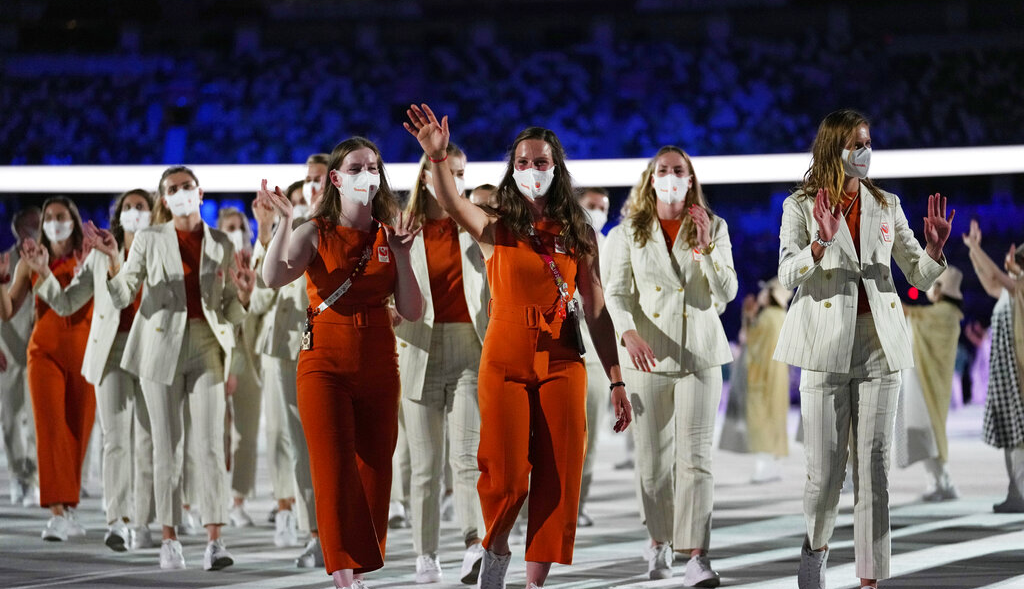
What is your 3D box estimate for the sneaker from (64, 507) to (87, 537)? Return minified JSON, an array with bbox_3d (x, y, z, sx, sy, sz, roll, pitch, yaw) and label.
[{"bbox_3d":[-2.303,1.203,18.600,0.105,0.115,0.280,0,7,-20],"label":"sneaker"}]

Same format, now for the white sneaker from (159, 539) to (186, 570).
[{"bbox_3d":[-1.495,1.151,15.600,0.105,0.117,0.280,0,-1,-2],"label":"white sneaker"}]

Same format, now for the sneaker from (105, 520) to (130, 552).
[{"bbox_3d":[-1.929,1.169,17.250,0.105,0.120,0.280,0,-17,6],"label":"sneaker"}]

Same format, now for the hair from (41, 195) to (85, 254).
[{"bbox_3d":[-2.300,-0.353,18.050,0.225,0.310,0.230,0,-1,-1],"label":"hair"}]

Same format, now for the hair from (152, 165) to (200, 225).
[{"bbox_3d":[-1.503,-0.443,15.800,0.200,0.260,0.240,0,-1,-8],"label":"hair"}]

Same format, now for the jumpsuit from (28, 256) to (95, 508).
[{"bbox_3d":[-2.299,0.444,18.000,0.370,1.290,0.360,0,-1,0],"label":"jumpsuit"}]

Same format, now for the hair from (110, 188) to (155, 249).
[{"bbox_3d":[-1.821,-0.365,16.950,0.230,0.320,0.240,0,-1,-10],"label":"hair"}]

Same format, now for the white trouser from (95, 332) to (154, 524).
[{"bbox_3d":[-1.886,0.652,17.300,0.340,0.940,0.420,0,-1,0],"label":"white trouser"}]

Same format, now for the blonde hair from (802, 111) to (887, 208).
[{"bbox_3d":[1.184,-0.486,12.600,0.230,0.345,0.240,-1,-1,40],"label":"blonde hair"}]

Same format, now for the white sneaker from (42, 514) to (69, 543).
[{"bbox_3d":[-2.308,1.173,17.850,0.105,0.115,0.280,-1,-11,3],"label":"white sneaker"}]

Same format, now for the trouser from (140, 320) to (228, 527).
[{"bbox_3d":[-1.444,0.571,15.600,0.400,0.930,0.420,0,-1,-8],"label":"trouser"}]

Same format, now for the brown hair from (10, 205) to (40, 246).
[{"bbox_3d":[-2.945,-0.419,21.400,0.190,0.250,0.220,0,-1,-11],"label":"brown hair"}]

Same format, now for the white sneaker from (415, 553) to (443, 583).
[{"bbox_3d":[-0.339,1.130,14.500,0.105,0.117,0.280,0,-1,0],"label":"white sneaker"}]

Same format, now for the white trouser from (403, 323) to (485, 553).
[{"bbox_3d":[-0.273,0.596,14.600,0.360,0.950,0.400,0,-1,-6],"label":"white trouser"}]

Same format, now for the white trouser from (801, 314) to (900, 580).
[{"bbox_3d":[1.248,0.556,13.000,0.360,0.960,0.550,0,-1,-14],"label":"white trouser"}]

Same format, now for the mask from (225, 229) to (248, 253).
[{"bbox_3d":[-1.505,-0.290,19.300,0.135,0.125,0.090,0,-1,-27],"label":"mask"}]

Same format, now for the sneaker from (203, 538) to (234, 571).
[{"bbox_3d":[-1.288,1.139,15.450,0.100,0.115,0.270,0,-16,-22],"label":"sneaker"}]

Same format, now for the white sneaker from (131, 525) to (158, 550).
[{"bbox_3d":[-1.815,1.193,17.350,0.100,0.115,0.270,0,-1,-6],"label":"white sneaker"}]

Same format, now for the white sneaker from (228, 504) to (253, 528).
[{"bbox_3d":[-1.476,1.209,19.250,0.105,0.115,0.280,0,-1,-20],"label":"white sneaker"}]

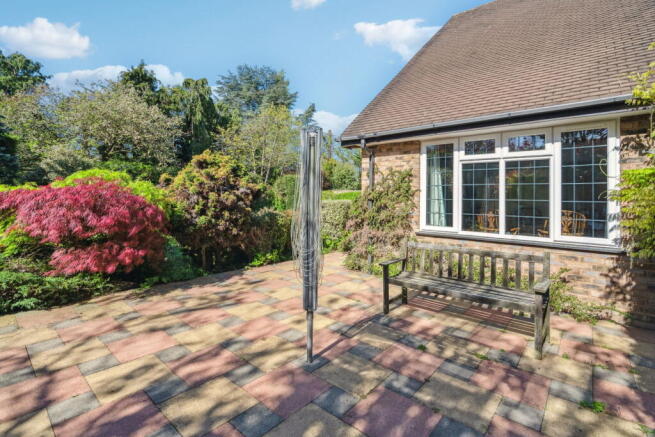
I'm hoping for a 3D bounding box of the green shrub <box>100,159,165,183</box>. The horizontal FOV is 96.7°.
[{"bbox_3d":[-5.600,-0.420,8.500,2.300,2.600,2.100,-1,2,-34],"label":"green shrub"}]

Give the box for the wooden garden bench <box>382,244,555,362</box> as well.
[{"bbox_3d":[1.420,0.741,3.155,1.548,0.851,0.576,3,3,44],"label":"wooden garden bench"}]

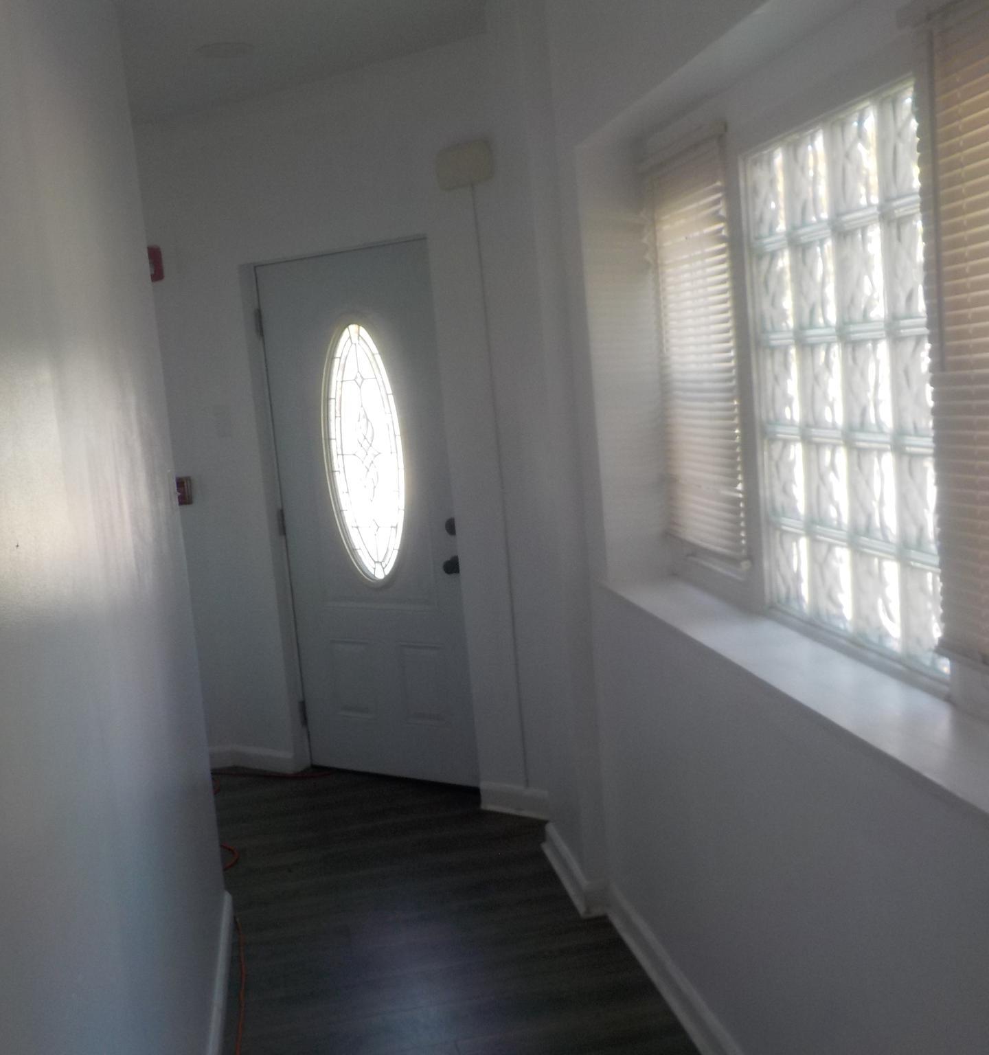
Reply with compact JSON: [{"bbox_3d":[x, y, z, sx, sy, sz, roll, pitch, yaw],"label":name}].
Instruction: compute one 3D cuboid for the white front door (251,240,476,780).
[{"bbox_3d":[-0.476,-0.019,4.746,0.912,2.071,0.071,0,9,34],"label":"white front door"}]

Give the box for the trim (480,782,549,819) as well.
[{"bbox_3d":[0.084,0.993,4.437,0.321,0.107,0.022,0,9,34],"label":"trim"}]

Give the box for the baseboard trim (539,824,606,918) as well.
[{"bbox_3d":[0.232,1.056,3.865,0.072,0.107,0.593,-7,8,-11],"label":"baseboard trim"}]

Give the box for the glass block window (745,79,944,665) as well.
[{"bbox_3d":[0.686,-0.266,2.260,0.092,0.970,0.734,-7,8,-11],"label":"glass block window"}]

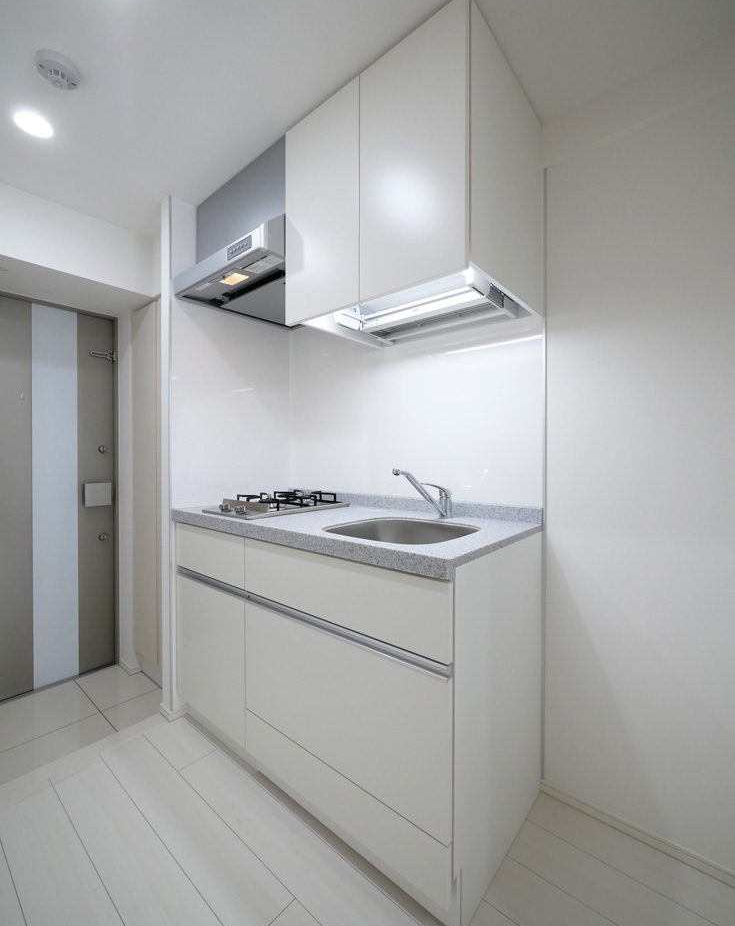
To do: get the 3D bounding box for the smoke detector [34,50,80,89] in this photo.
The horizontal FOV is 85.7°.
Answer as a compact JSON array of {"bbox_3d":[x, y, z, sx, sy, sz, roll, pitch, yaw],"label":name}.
[{"bbox_3d":[-0.844,-1.061,1.082,0.098,0.037,0.098,0,0,41],"label":"smoke detector"}]

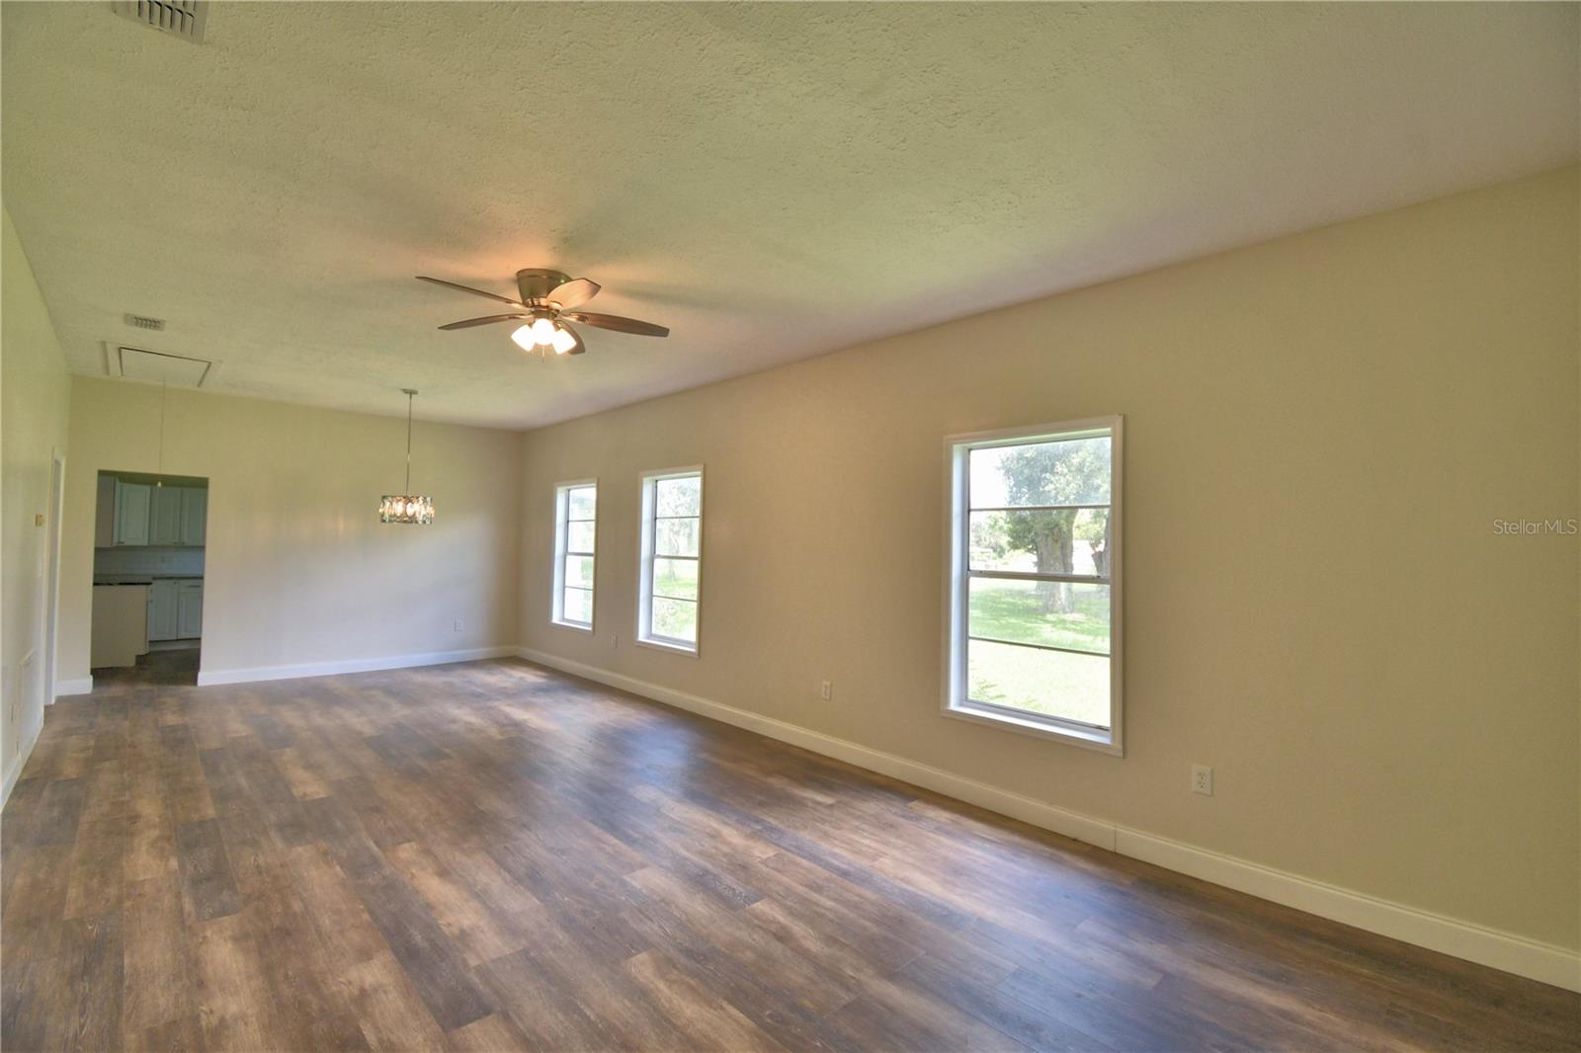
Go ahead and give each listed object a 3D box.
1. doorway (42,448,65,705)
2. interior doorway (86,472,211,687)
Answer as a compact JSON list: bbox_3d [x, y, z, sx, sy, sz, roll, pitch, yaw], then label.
[{"bbox_3d":[-6.038,0.485,5.313,1.020,2.080,0.130,-1,-2,45],"label":"doorway"},{"bbox_3d":[-6.107,0.534,6.305,0.750,2.050,0.130,3,-2,-38],"label":"interior doorway"}]

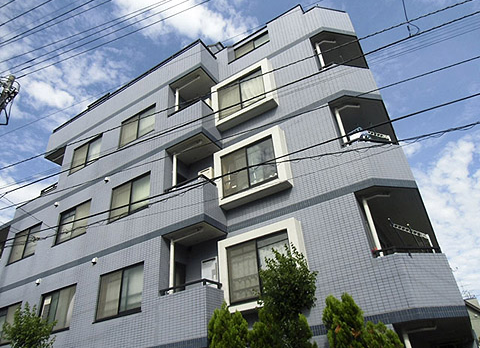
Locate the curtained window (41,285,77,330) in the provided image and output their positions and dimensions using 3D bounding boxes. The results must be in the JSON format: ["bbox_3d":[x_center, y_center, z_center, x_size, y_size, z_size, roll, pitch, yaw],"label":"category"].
[{"bbox_3d":[-5.120,3.814,9.303,1.600,1.176,0.140,-22,-35,24],"label":"curtained window"}]

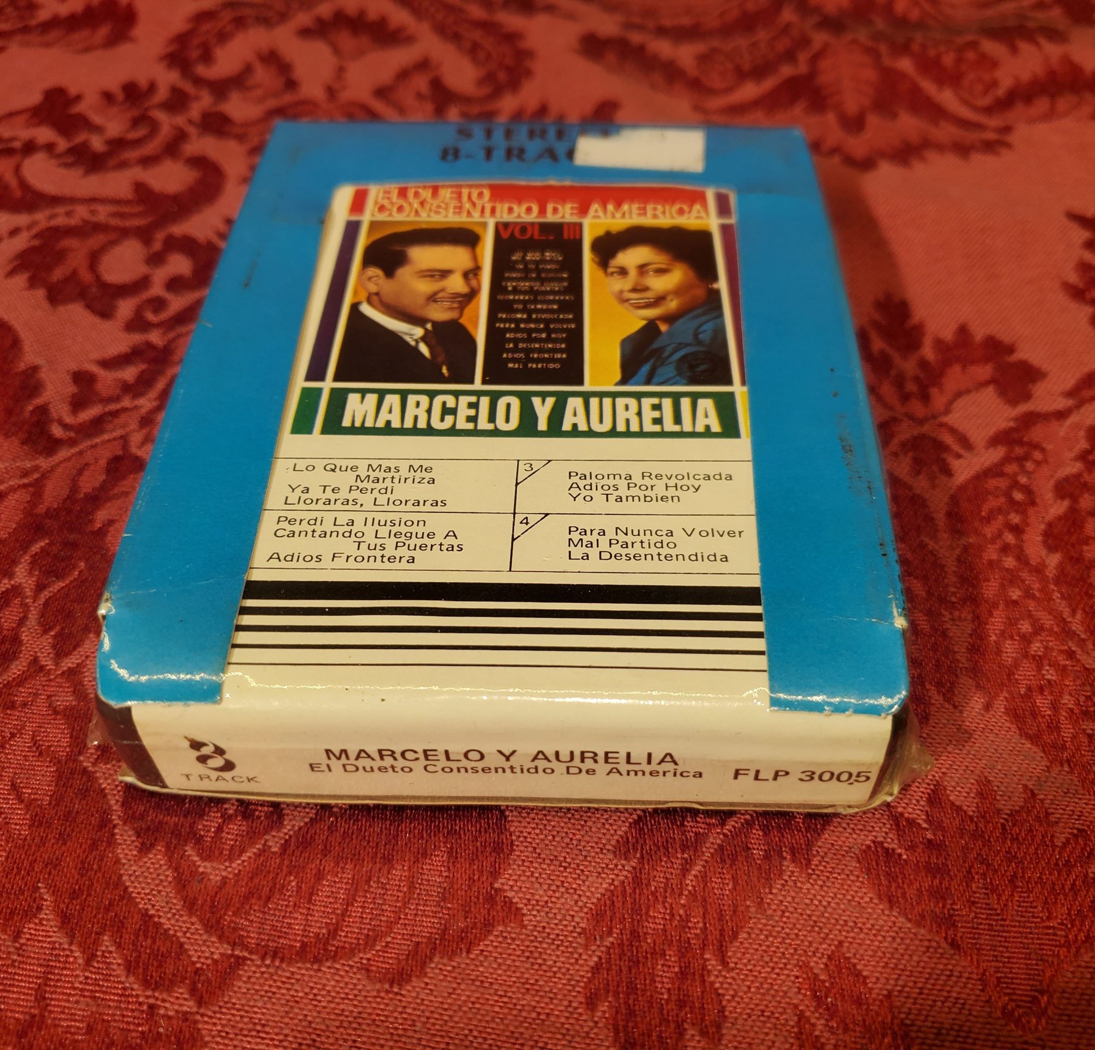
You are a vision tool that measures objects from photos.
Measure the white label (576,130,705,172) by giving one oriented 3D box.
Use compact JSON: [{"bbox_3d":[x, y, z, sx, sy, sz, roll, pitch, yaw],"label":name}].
[{"bbox_3d":[0.018,-0.072,0.201,0.024,0.001,0.014,5,52,5],"label":"white label"}]

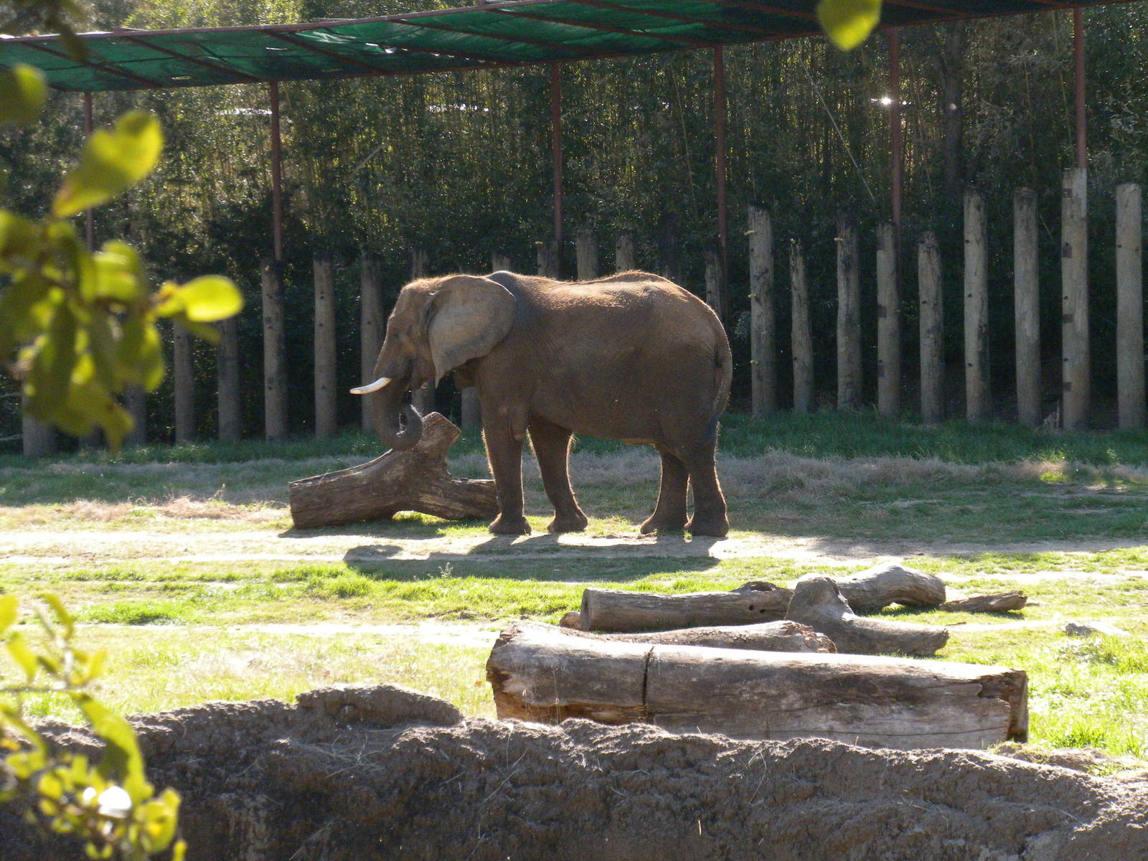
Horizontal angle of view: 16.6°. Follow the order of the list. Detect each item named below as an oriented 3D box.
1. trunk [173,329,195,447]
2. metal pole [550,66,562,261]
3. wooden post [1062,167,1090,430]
[{"bbox_3d":[-5.382,-0.793,54.500,0.279,1.920,0.279,-2,3,-6],"label":"trunk"},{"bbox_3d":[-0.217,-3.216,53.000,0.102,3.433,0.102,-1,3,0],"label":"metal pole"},{"bbox_3d":[6.098,-1.598,48.000,0.327,3.185,0.327,-1,3,7],"label":"wooden post"}]

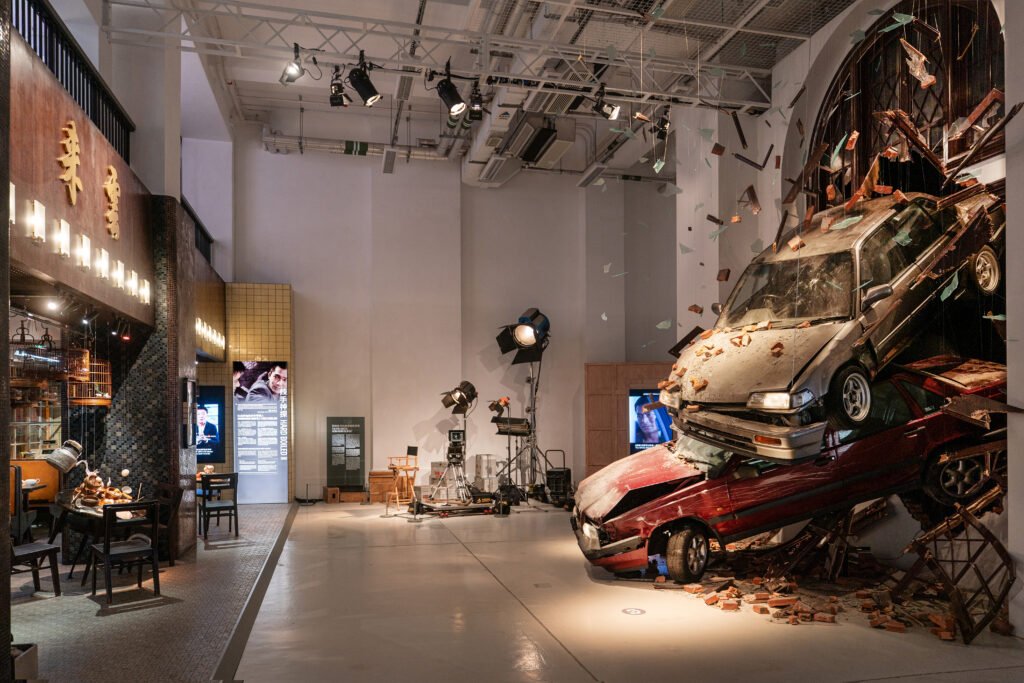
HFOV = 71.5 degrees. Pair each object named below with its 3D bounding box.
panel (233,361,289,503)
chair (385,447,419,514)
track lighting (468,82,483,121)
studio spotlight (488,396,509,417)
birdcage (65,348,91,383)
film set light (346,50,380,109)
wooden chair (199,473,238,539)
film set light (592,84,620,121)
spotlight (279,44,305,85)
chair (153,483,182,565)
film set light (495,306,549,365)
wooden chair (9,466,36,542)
[{"bbox_3d":[-4.509,1.622,12.750,0.940,2.540,0.080,1,-4,-14],"label":"panel"},{"bbox_3d":[-1.945,2.447,12.750,0.480,1.100,0.570,2,-3,-29],"label":"chair"},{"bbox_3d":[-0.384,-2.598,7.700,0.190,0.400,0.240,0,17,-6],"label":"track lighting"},{"bbox_3d":[-0.238,1.197,13.000,0.340,0.280,0.280,-35,14,-27],"label":"studio spotlight"},{"bbox_3d":[-4.256,0.230,6.950,0.250,0.340,0.250,1,-3,-23],"label":"birdcage"},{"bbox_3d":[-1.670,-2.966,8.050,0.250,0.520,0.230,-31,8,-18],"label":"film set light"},{"bbox_3d":[-3.907,2.177,9.500,0.450,0.830,0.490,1,-3,-26],"label":"wooden chair"},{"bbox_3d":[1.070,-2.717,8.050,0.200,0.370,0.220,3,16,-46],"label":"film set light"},{"bbox_3d":[-2.449,-3.066,7.900,0.230,0.330,0.320,-3,-49,48],"label":"spotlight"},{"bbox_3d":[-3.870,1.960,7.530,0.460,0.830,0.500,-2,-3,34],"label":"chair"},{"bbox_3d":[0.228,-0.091,13.000,0.800,0.750,0.750,-2,26,35],"label":"film set light"},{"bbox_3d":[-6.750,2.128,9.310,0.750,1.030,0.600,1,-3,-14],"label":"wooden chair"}]

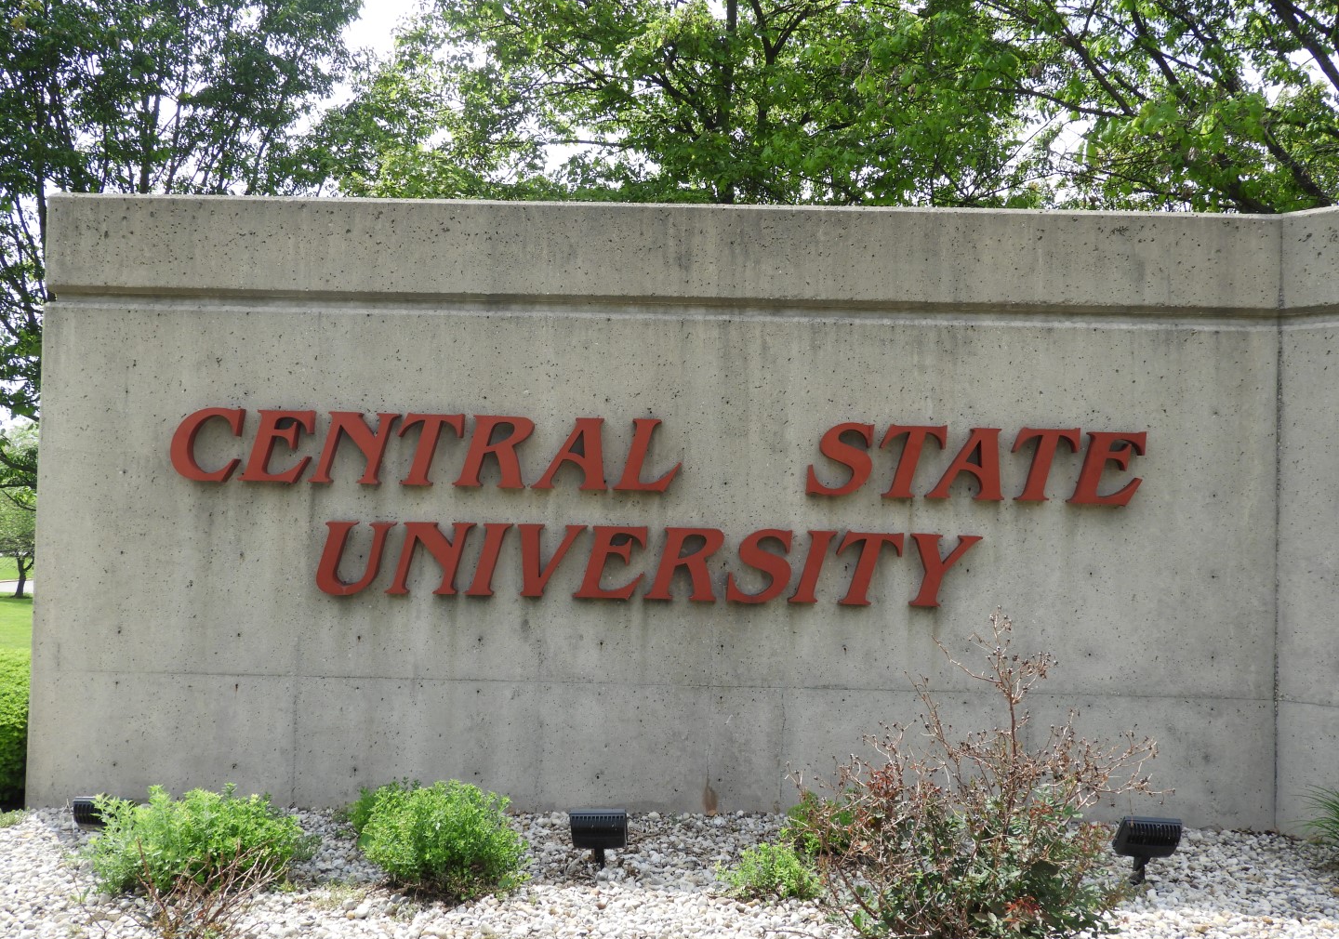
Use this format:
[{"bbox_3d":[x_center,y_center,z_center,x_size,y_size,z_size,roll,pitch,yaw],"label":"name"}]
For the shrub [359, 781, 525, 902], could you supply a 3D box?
[{"bbox_3d":[-0.952,1.513,5.395,0.698,0.388,0.642,1,-2,1],"label":"shrub"}]

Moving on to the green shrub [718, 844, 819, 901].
[{"bbox_3d":[0.418,1.632,5.264,0.414,0.181,0.352,1,-2,1],"label":"green shrub"}]

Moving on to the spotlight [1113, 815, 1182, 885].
[{"bbox_3d":[2.053,1.636,5.477,0.240,0.270,0.200,1,-2,-7],"label":"spotlight"}]

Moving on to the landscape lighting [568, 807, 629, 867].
[{"bbox_3d":[-0.301,1.582,5.501,0.240,0.256,0.200,1,-2,4],"label":"landscape lighting"}]

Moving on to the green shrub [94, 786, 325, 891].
[{"bbox_3d":[-1.970,1.525,5.407,0.913,0.372,0.684,1,-2,1],"label":"green shrub"}]

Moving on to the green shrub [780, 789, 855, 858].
[{"bbox_3d":[0.705,1.605,5.893,0.338,0.251,0.321,1,-2,1],"label":"green shrub"}]

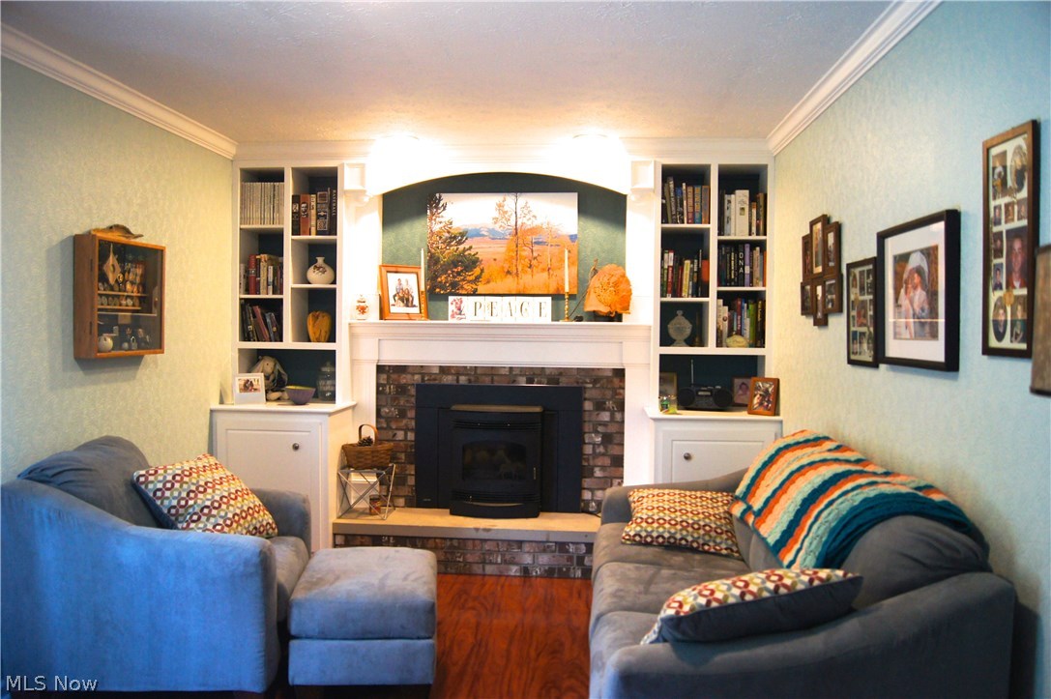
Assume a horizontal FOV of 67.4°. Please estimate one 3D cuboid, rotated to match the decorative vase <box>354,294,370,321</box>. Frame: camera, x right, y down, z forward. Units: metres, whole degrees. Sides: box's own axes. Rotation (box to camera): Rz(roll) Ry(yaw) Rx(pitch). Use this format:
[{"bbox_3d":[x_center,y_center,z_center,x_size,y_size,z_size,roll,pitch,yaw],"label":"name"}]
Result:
[{"bbox_3d":[-0.973,-0.248,4.714,0.088,0.148,0.088,1,2,3],"label":"decorative vase"}]

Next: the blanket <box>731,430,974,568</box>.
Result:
[{"bbox_3d":[1.042,0.553,2.758,0.420,0.390,1.330,1,2,3],"label":"blanket"}]

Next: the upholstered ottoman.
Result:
[{"bbox_3d":[-0.615,1.107,3.149,0.520,0.440,0.620,0,2,-5],"label":"upholstered ottoman"}]

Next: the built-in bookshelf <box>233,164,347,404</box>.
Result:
[{"bbox_3d":[-1.381,-0.384,4.728,0.650,1.390,0.310,1,2,3],"label":"built-in bookshelf"}]

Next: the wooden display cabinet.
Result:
[{"bbox_3d":[-1.737,-0.221,3.392,0.095,0.490,0.515,1,2,3],"label":"wooden display cabinet"}]

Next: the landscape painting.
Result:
[{"bbox_3d":[-0.140,-0.644,4.785,0.925,0.612,0.035,1,2,3],"label":"landscape painting"}]

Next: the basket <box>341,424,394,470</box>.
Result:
[{"bbox_3d":[-0.940,0.575,4.681,0.265,0.260,0.200,0,2,-15],"label":"basket"}]

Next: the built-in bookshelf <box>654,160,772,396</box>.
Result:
[{"bbox_3d":[1.058,-0.360,4.565,0.645,1.380,0.310,1,2,3],"label":"built-in bookshelf"}]

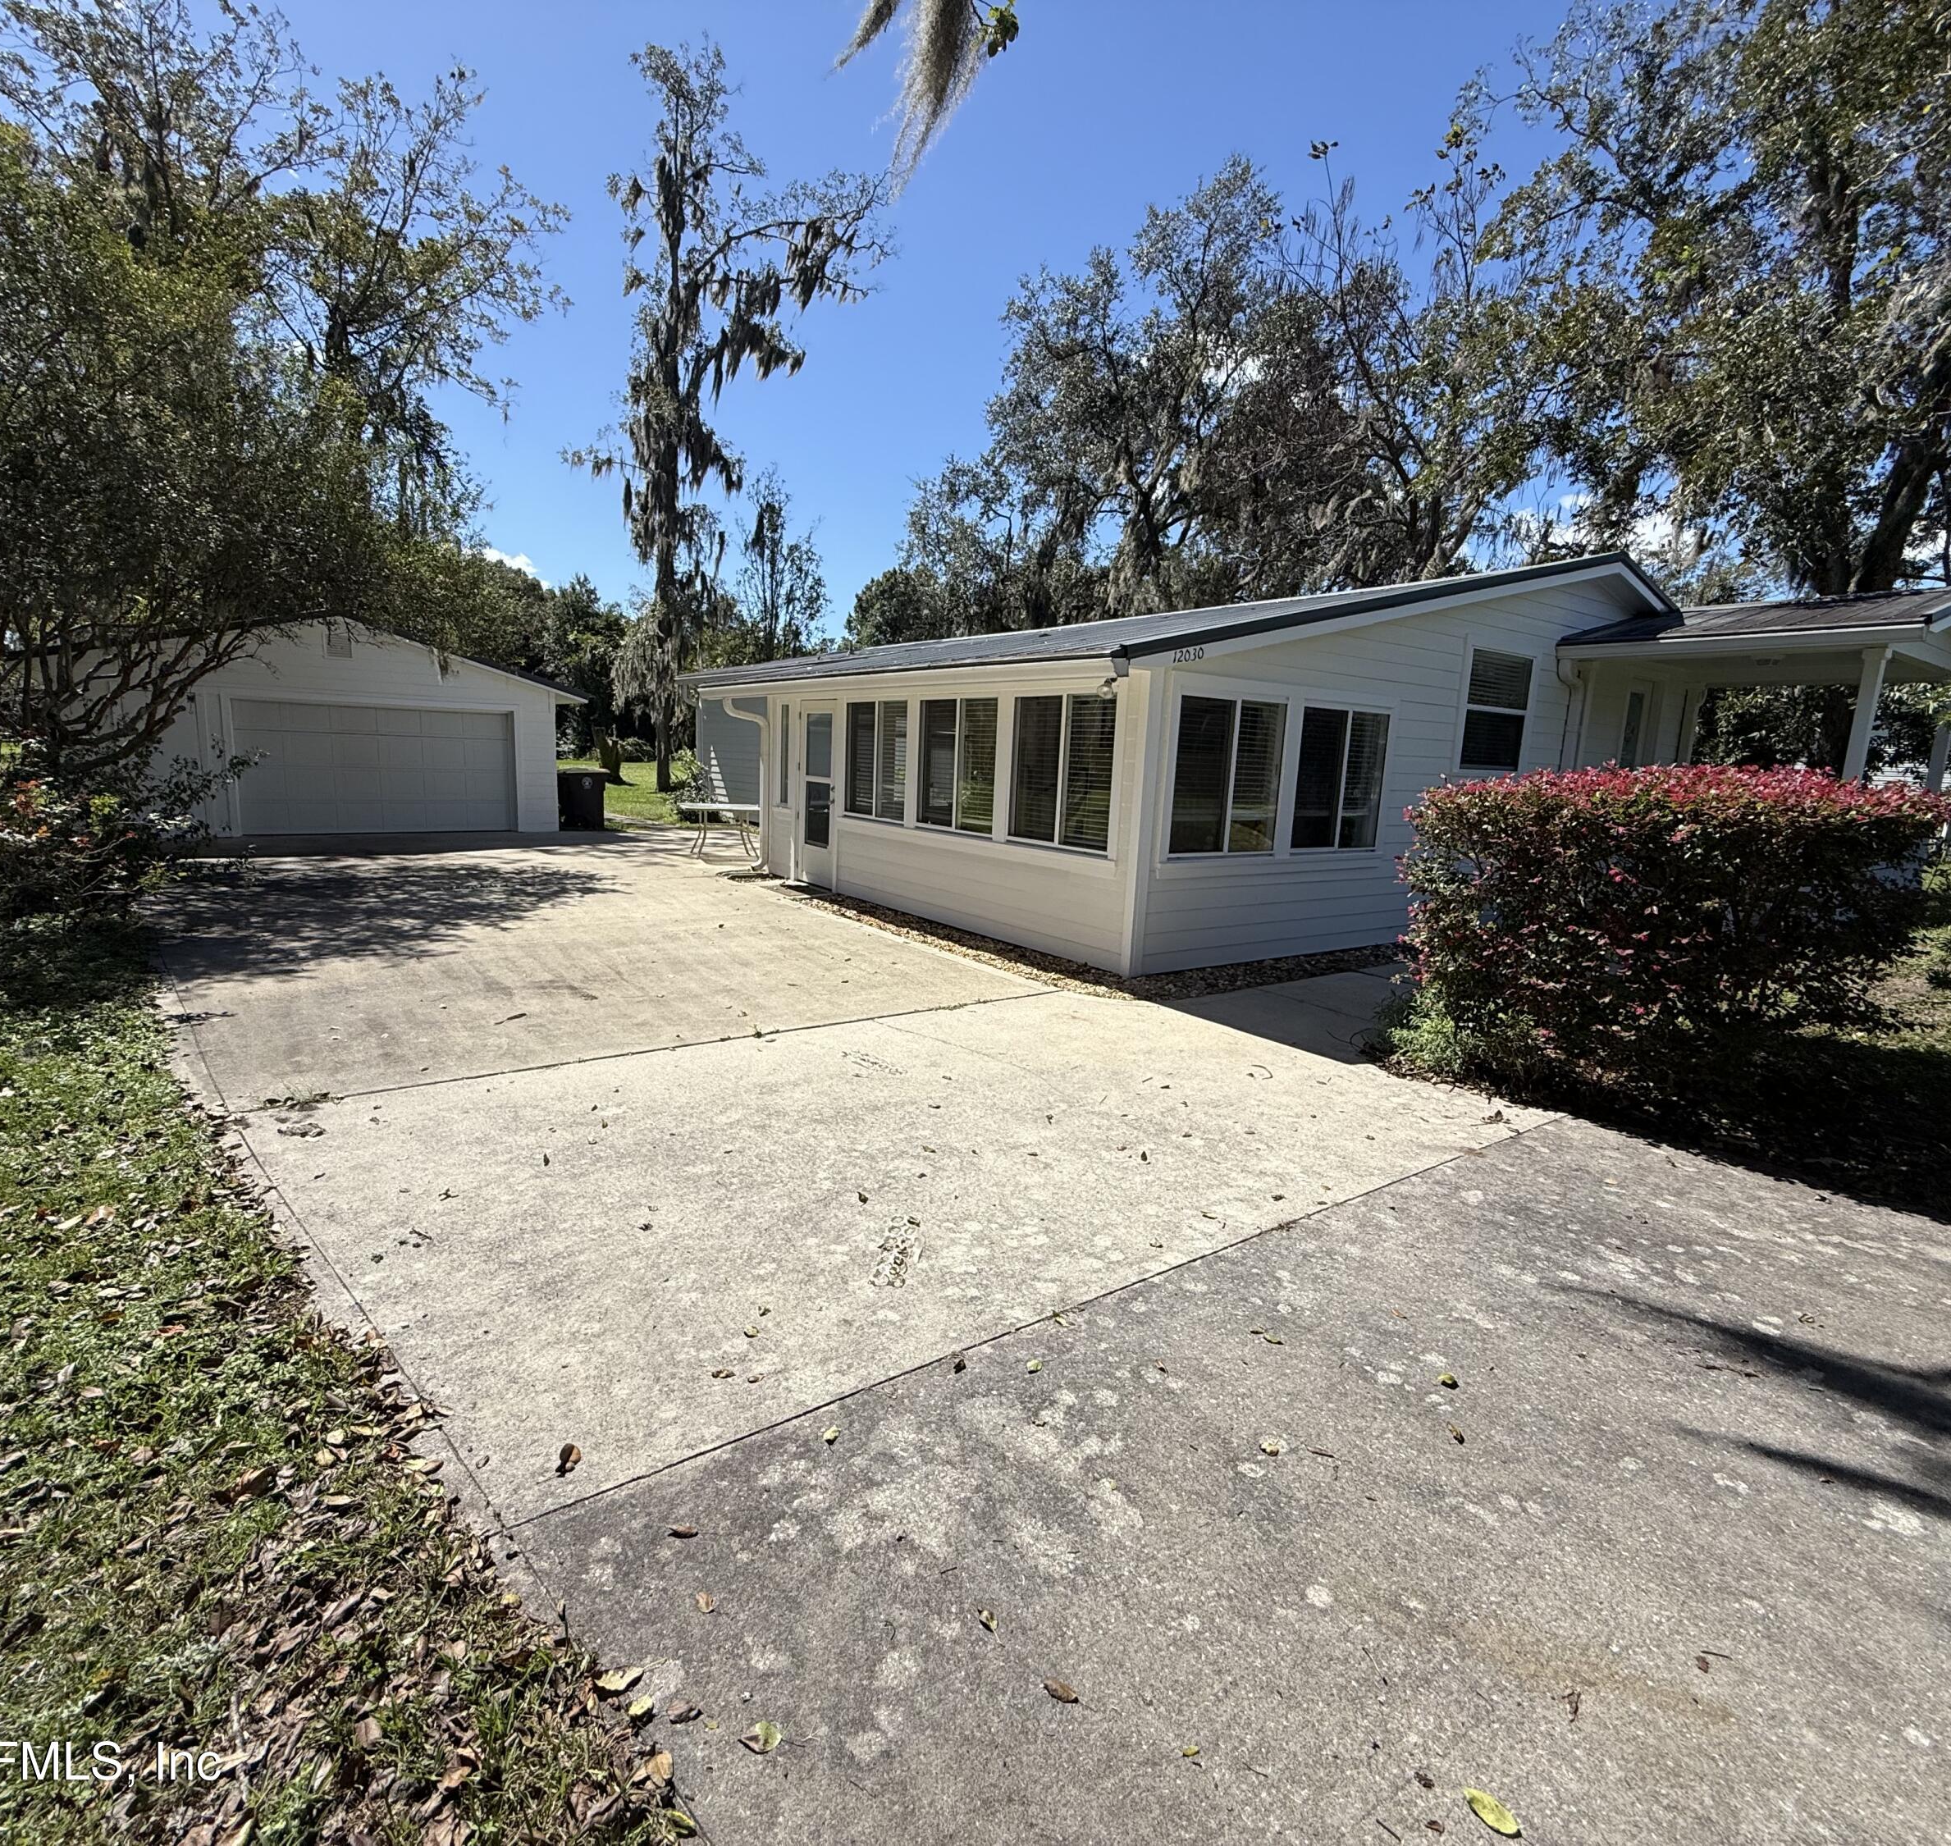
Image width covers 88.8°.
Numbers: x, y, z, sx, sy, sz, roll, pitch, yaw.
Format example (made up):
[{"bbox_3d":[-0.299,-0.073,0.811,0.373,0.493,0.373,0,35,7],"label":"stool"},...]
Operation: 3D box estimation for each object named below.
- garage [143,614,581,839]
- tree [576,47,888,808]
[{"bbox_3d":[-12.070,-3.691,18.679,7.500,3.500,7.200,-4,12,-35],"label":"garage"},{"bbox_3d":[-8.276,-16.216,33.589,10.900,23.300,9.000,-4,12,-35],"label":"tree"}]

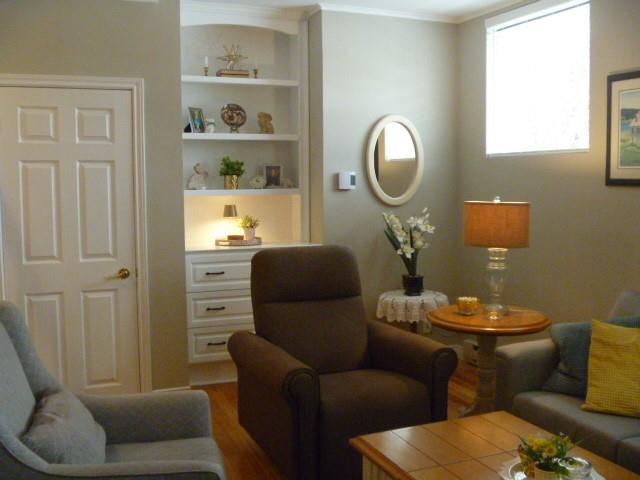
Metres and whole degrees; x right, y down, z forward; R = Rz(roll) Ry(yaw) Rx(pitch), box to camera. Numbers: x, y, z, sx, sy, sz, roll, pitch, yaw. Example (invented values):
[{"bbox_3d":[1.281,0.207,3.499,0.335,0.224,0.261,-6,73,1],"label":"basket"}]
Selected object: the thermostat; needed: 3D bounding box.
[{"bbox_3d":[0.205,-0.432,4.763,0.131,0.130,0.033,-2,5,-22],"label":"thermostat"}]

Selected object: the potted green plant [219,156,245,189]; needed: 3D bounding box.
[{"bbox_3d":[-0.649,-0.498,4.800,0.180,0.243,0.170,-2,6,-23],"label":"potted green plant"}]

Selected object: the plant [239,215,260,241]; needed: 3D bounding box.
[{"bbox_3d":[-0.526,-0.091,4.840,0.150,0.200,0.140,-2,6,-23],"label":"plant"}]

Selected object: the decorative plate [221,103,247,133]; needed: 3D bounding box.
[{"bbox_3d":[-0.632,-0.891,4.760,0.185,0.215,0.100,-2,6,-23],"label":"decorative plate"}]

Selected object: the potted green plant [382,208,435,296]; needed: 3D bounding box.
[{"bbox_3d":[0.644,0.082,4.681,0.388,0.608,0.291,-2,5,-22],"label":"potted green plant"}]

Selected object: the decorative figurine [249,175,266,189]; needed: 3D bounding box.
[{"bbox_3d":[-0.472,-0.437,4.914,0.132,0.111,0.092,-1,5,-12],"label":"decorative figurine"}]

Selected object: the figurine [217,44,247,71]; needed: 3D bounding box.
[{"bbox_3d":[-0.644,-1.338,4.750,0.225,0.197,0.170,-2,6,-23],"label":"figurine"}]

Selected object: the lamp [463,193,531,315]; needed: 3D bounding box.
[{"bbox_3d":[1.069,0.104,3.897,0.395,0.730,0.395,0,5,0],"label":"lamp"}]

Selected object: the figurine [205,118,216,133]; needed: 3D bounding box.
[{"bbox_3d":[-0.800,-0.835,4.745,0.079,0.102,0.071,-3,6,-32],"label":"figurine"}]

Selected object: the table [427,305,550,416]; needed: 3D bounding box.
[{"bbox_3d":[1.036,0.788,3.979,0.765,0.630,0.765,0,5,0],"label":"table"}]

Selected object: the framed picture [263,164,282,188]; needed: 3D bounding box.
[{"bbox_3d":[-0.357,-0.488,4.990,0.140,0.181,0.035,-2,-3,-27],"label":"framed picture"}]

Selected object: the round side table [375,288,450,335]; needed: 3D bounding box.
[{"bbox_3d":[0.662,0.709,4.679,0.500,0.645,0.500,0,5,0],"label":"round side table"}]

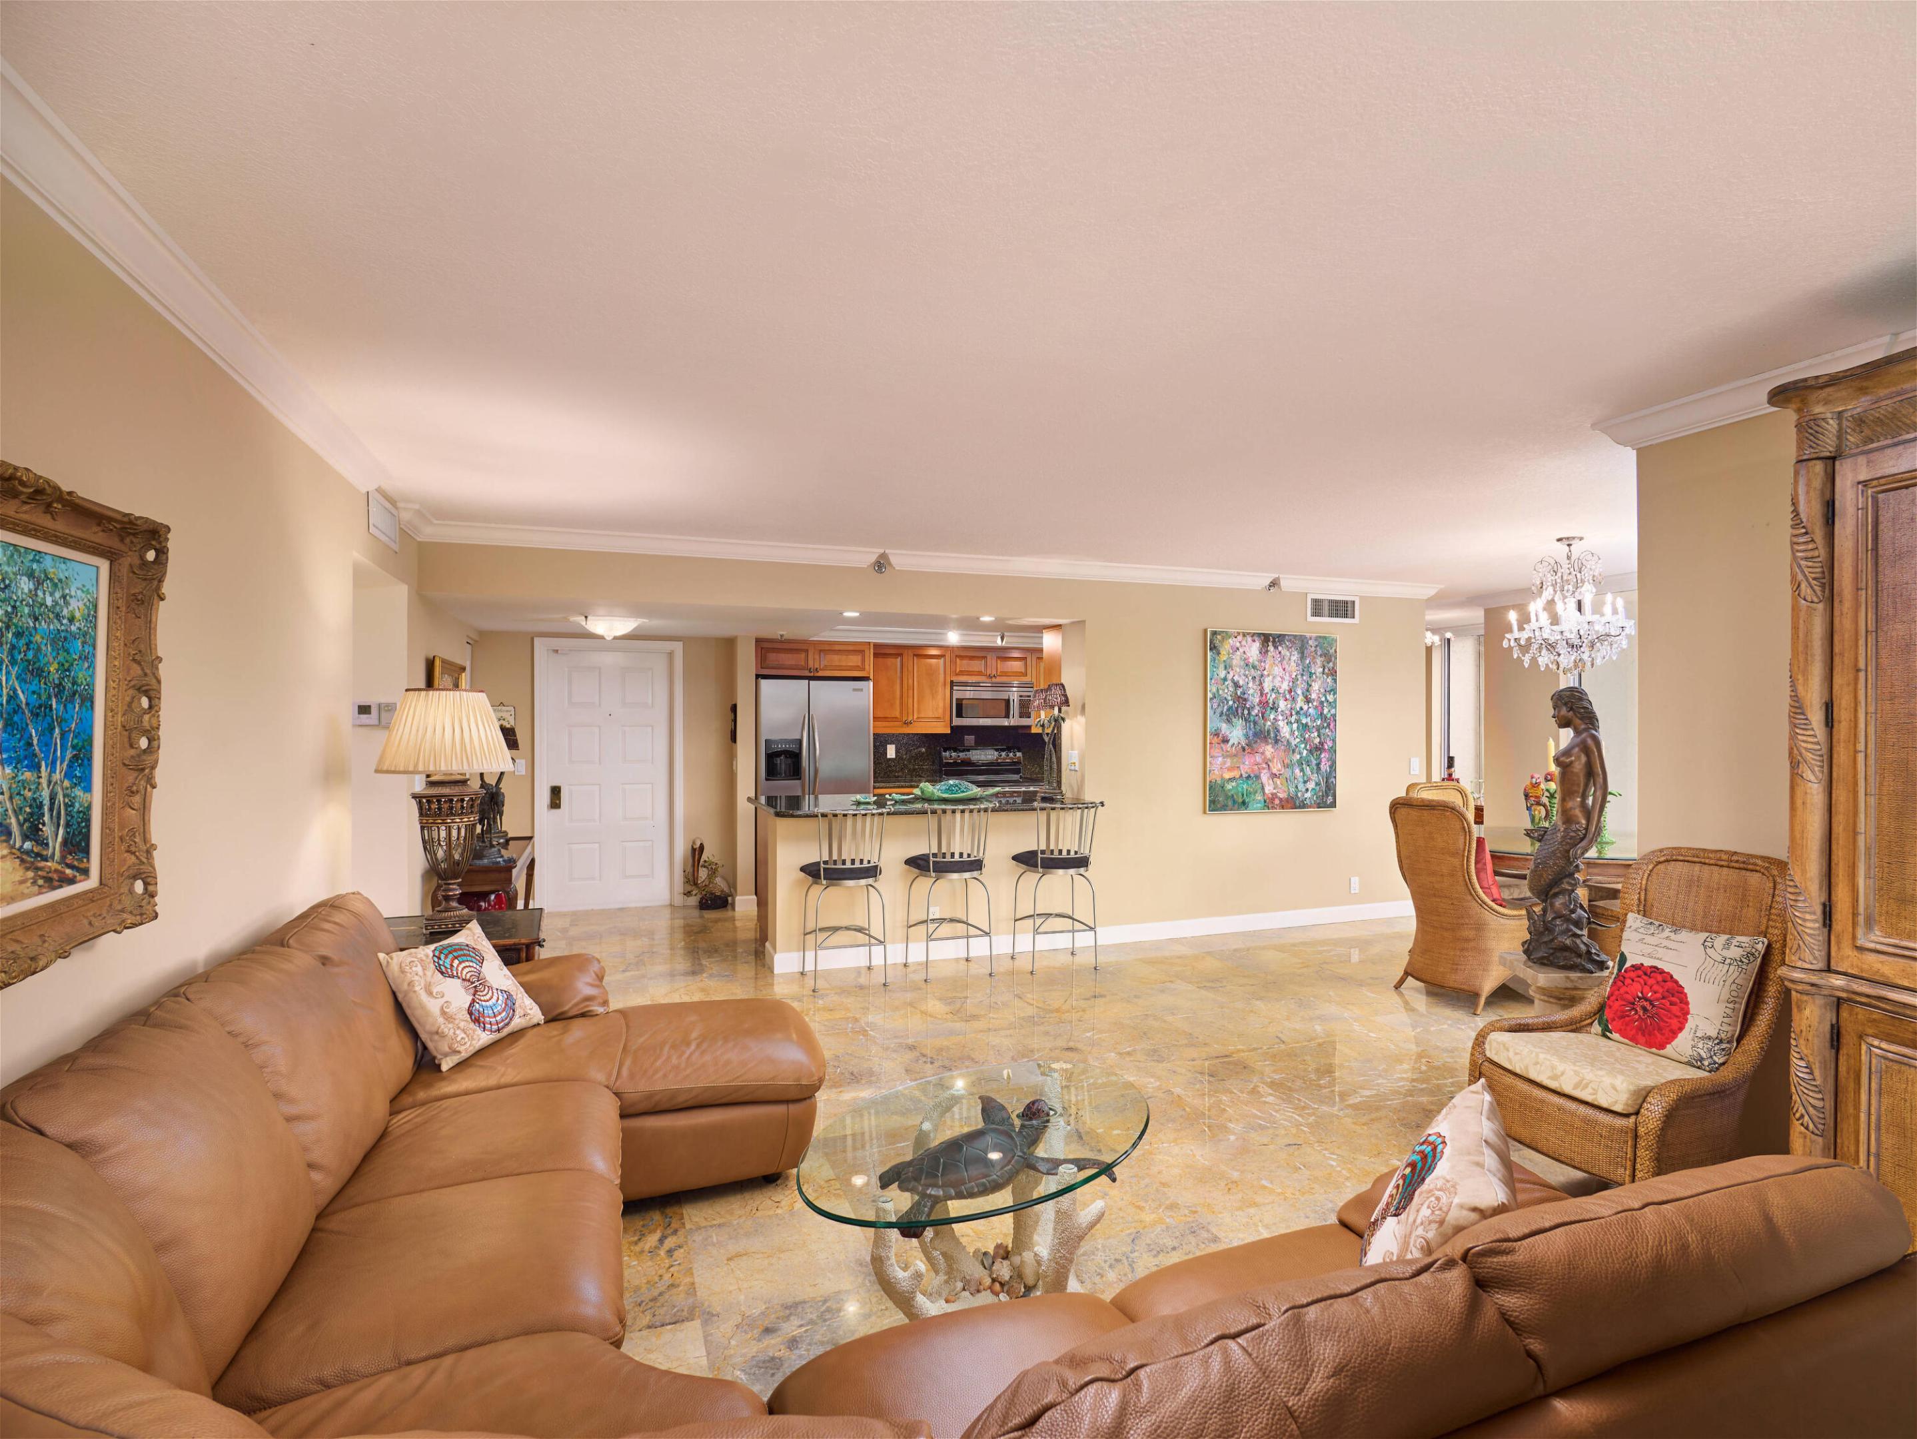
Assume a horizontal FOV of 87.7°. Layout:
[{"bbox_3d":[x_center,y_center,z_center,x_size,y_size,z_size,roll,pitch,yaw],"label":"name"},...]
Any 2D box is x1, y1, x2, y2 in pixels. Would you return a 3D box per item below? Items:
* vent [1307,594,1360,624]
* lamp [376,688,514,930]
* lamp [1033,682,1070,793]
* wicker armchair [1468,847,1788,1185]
[{"bbox_3d":[2.707,-0.795,7.190,0.455,0.200,0.025,0,0,-20],"label":"vent"},{"bbox_3d":[-2.091,0.370,4.091,0.510,0.980,0.510,0,0,-20],"label":"lamp"},{"bbox_3d":[0.614,0.145,6.700,0.260,0.790,0.180,0,0,-20],"label":"lamp"},{"bbox_3d":[2.255,0.965,3.325,0.790,1.030,0.630,0,0,-22],"label":"wicker armchair"}]

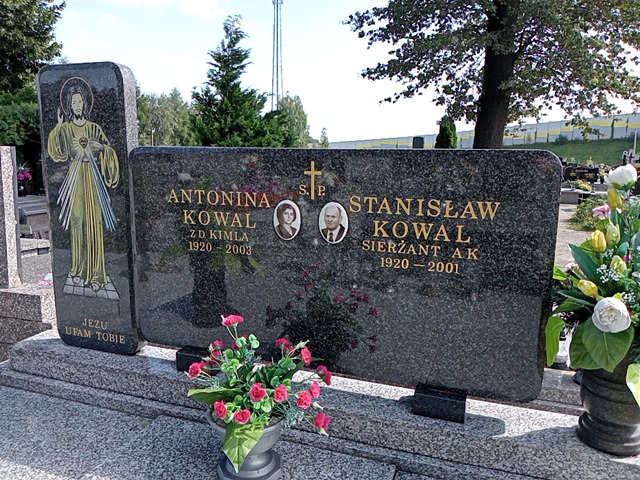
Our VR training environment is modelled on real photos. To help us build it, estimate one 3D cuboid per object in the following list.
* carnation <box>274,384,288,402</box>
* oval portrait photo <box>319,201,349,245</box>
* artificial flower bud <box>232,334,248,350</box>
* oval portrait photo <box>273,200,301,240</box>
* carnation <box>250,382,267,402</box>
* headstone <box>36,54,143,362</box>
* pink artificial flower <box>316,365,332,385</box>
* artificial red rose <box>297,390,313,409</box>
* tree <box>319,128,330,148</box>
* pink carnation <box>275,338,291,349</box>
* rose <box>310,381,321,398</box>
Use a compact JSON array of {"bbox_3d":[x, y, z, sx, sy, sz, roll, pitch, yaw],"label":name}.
[{"bbox_3d":[-0.097,0.387,1.306,0.039,0.041,0.035,0,10,-4],"label":"carnation"},{"bbox_3d":[0.041,-0.049,1.541,0.094,0.127,0.010,4,11,20],"label":"oval portrait photo"},{"bbox_3d":[-0.220,0.284,1.435,0.042,0.038,0.036,-1,10,-9],"label":"artificial flower bud"},{"bbox_3d":[-0.102,-0.060,1.593,0.092,0.125,0.010,4,11,20],"label":"oval portrait photo"},{"bbox_3d":[-0.158,0.392,1.325,0.042,0.043,0.036,-1,10,-7],"label":"carnation"},{"bbox_3d":[-0.823,-0.099,1.889,0.378,1.037,0.060,4,11,20],"label":"headstone"},{"bbox_3d":[0.011,0.326,1.255,0.041,0.047,0.042,-5,11,-30],"label":"pink artificial flower"},{"bbox_3d":[-0.043,0.438,1.422,0.043,0.044,0.037,0,10,-2],"label":"artificial red rose"},{"bbox_3d":[0.692,-14.736,78.633,1.700,4.400,1.700,1,10,0],"label":"tree"},{"bbox_3d":[-0.102,0.281,1.403,0.042,0.025,0.035,0,10,-4],"label":"pink carnation"},{"bbox_3d":[-0.012,0.409,1.415,0.030,0.042,0.033,0,10,0],"label":"rose"}]

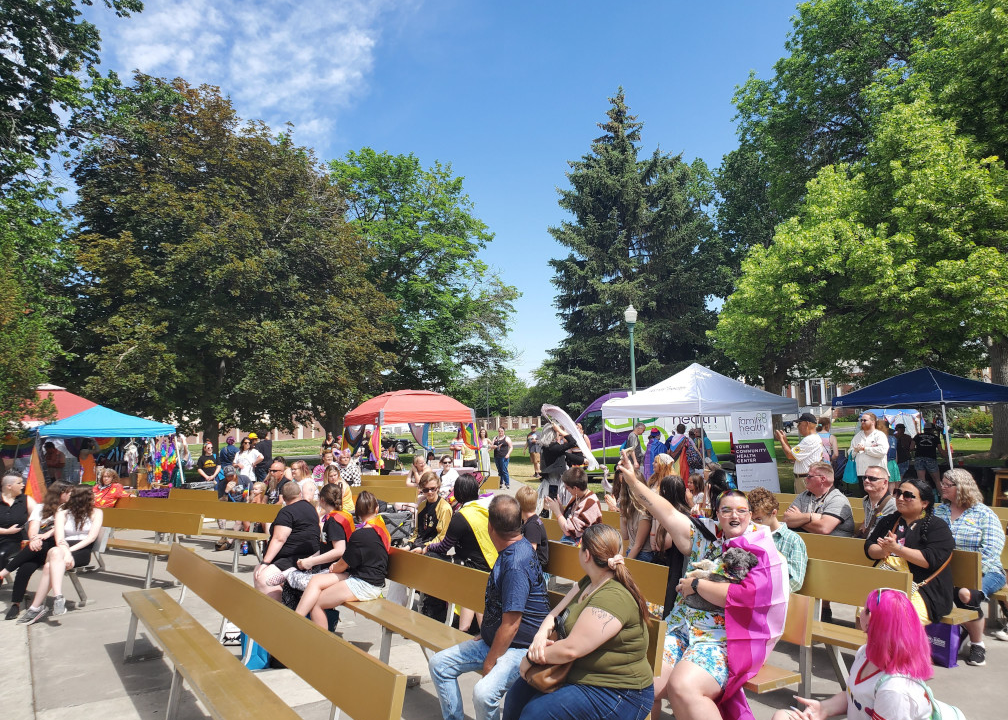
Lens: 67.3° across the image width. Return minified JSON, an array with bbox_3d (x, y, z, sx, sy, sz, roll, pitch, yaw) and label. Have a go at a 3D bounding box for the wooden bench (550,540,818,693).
[{"bbox_3d":[0.300,1.849,5.879,0.460,0.820,4.800,0,-6,-29],"label":"wooden bench"}]

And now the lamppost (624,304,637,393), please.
[{"bbox_3d":[3.506,0.941,20.086,0.380,4.850,0.380,1,-6,-32],"label":"lamppost"}]

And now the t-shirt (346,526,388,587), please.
[{"bbox_3d":[-1.093,1.562,6.020,0.280,0.480,0.390,-4,-5,14],"label":"t-shirt"}]

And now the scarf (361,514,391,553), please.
[{"bbox_3d":[-1.023,1.370,5.980,0.220,0.310,0.330,1,-5,-22],"label":"scarf"}]

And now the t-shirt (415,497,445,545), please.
[{"bbox_3d":[-0.748,1.610,7.500,0.380,0.520,0.240,-5,-6,30],"label":"t-shirt"}]

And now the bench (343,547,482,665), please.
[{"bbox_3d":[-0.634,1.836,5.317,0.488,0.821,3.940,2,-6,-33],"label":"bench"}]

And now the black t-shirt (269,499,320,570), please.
[{"bbox_3d":[-1.859,1.549,6.720,0.380,0.660,0.520,-2,-5,6],"label":"black t-shirt"}]

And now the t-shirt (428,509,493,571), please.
[{"bbox_3d":[-0.348,1.482,6.200,0.460,0.540,0.460,-1,-5,-3],"label":"t-shirt"}]

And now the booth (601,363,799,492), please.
[{"bbox_3d":[4.407,1.587,17.131,3.050,3.030,3.050,2,-6,-32],"label":"booth"}]

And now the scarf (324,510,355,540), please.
[{"bbox_3d":[-1.445,1.462,6.650,0.220,0.290,0.340,1,-5,-22],"label":"scarf"}]

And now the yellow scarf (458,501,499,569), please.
[{"bbox_3d":[-0.224,1.533,6.650,0.380,0.600,0.290,2,-7,-41],"label":"yellow scarf"}]

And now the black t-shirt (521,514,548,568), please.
[{"bbox_3d":[0.215,1.320,5.520,0.220,0.430,0.360,-4,-6,24],"label":"black t-shirt"}]

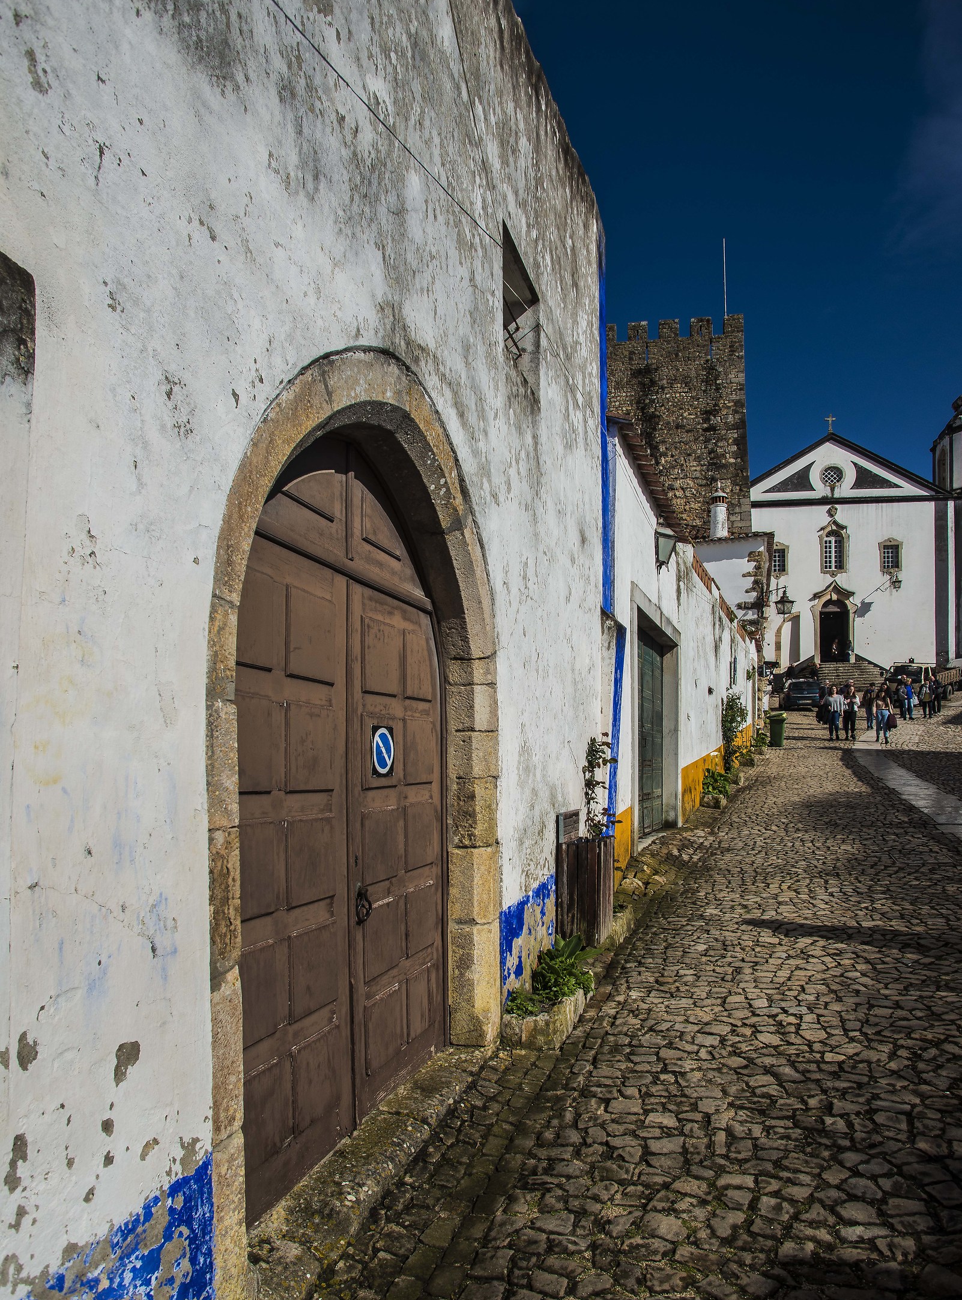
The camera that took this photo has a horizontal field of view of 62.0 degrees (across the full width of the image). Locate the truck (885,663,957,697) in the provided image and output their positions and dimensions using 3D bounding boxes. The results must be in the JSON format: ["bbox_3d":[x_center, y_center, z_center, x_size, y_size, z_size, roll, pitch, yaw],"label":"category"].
[{"bbox_3d":[23.255,1.636,42.300,5.000,2.080,1.800,3,-5,-42],"label":"truck"}]

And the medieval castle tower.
[{"bbox_3d":[11.635,-8.472,50.000,8.600,20.500,8.200,-1,-4,9],"label":"medieval castle tower"}]

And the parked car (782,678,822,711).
[{"bbox_3d":[16.550,2.294,41.300,1.620,1.460,4.000,-1,-4,14],"label":"parked car"}]

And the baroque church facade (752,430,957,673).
[{"bbox_3d":[22.545,-6.000,50.500,13.500,15.200,2.500,-1,-4,9],"label":"baroque church facade"}]

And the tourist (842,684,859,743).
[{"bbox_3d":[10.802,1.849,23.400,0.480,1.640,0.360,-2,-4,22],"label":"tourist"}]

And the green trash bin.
[{"bbox_3d":[7.988,2.141,21.600,0.530,0.940,0.470,-2,-4,31],"label":"green trash bin"}]

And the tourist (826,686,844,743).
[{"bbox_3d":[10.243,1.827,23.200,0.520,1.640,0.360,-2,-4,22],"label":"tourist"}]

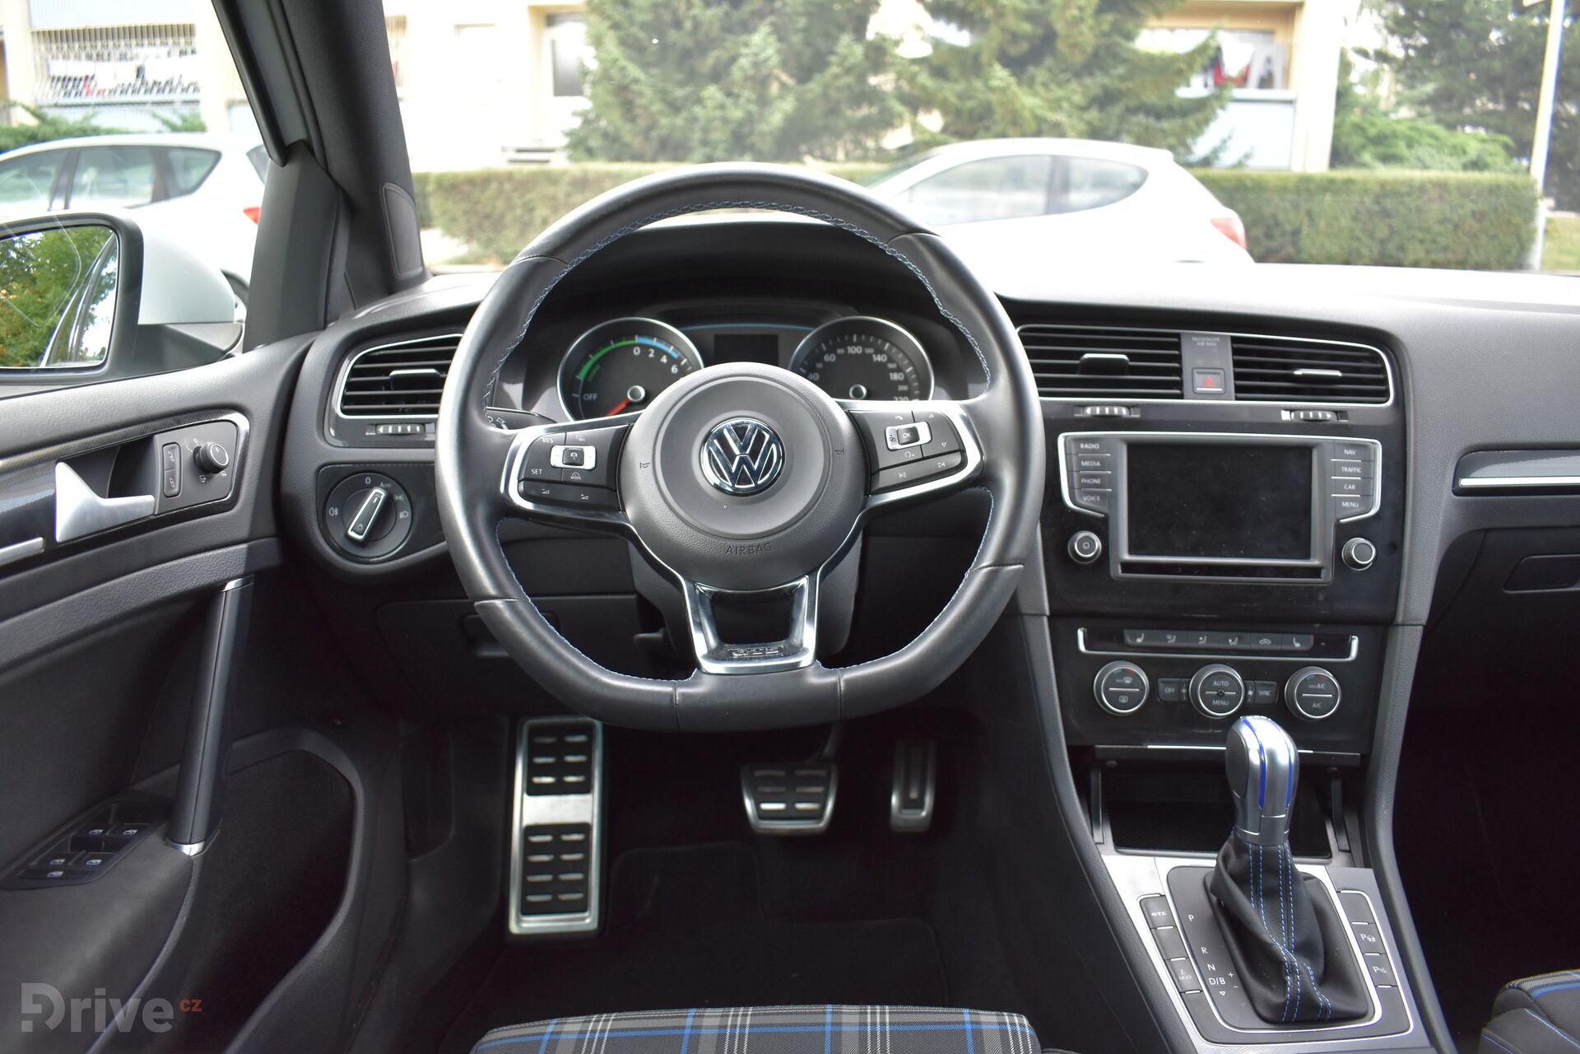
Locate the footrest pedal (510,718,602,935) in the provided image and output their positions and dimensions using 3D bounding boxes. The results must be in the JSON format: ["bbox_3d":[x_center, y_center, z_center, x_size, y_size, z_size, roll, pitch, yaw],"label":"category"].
[{"bbox_3d":[-0.229,0.290,1.161,0.083,0.207,0.016,0,-16,-1],"label":"footrest pedal"}]

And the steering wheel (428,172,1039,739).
[{"bbox_3d":[-0.030,-0.051,0.757,0.370,0.353,0.100,-3,-10,-2],"label":"steering wheel"}]

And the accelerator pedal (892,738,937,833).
[{"bbox_3d":[0.126,0.266,1.218,0.045,0.098,0.020,0,-20,-1],"label":"accelerator pedal"}]

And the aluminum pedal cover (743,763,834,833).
[{"bbox_3d":[-0.001,0.271,1.183,0.093,0.071,0.020,0,-17,-1],"label":"aluminum pedal cover"}]

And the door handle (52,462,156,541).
[{"bbox_3d":[-0.428,-0.020,0.729,0.022,0.047,0.098,2,11,5],"label":"door handle"}]

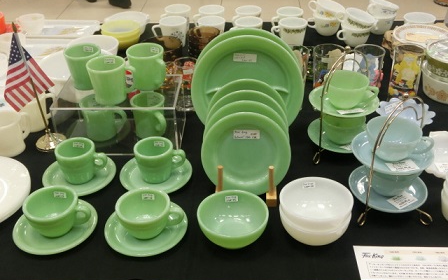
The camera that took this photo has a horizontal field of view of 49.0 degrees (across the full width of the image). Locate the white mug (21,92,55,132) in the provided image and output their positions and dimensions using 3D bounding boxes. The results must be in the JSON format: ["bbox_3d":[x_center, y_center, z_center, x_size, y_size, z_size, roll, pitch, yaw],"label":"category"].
[{"bbox_3d":[-0.456,-0.077,1.192,0.117,0.086,0.087,-8,36,-10],"label":"white mug"}]

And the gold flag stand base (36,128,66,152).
[{"bbox_3d":[-0.412,-0.008,1.165,0.072,0.036,0.072,-1,34,0],"label":"gold flag stand base"}]

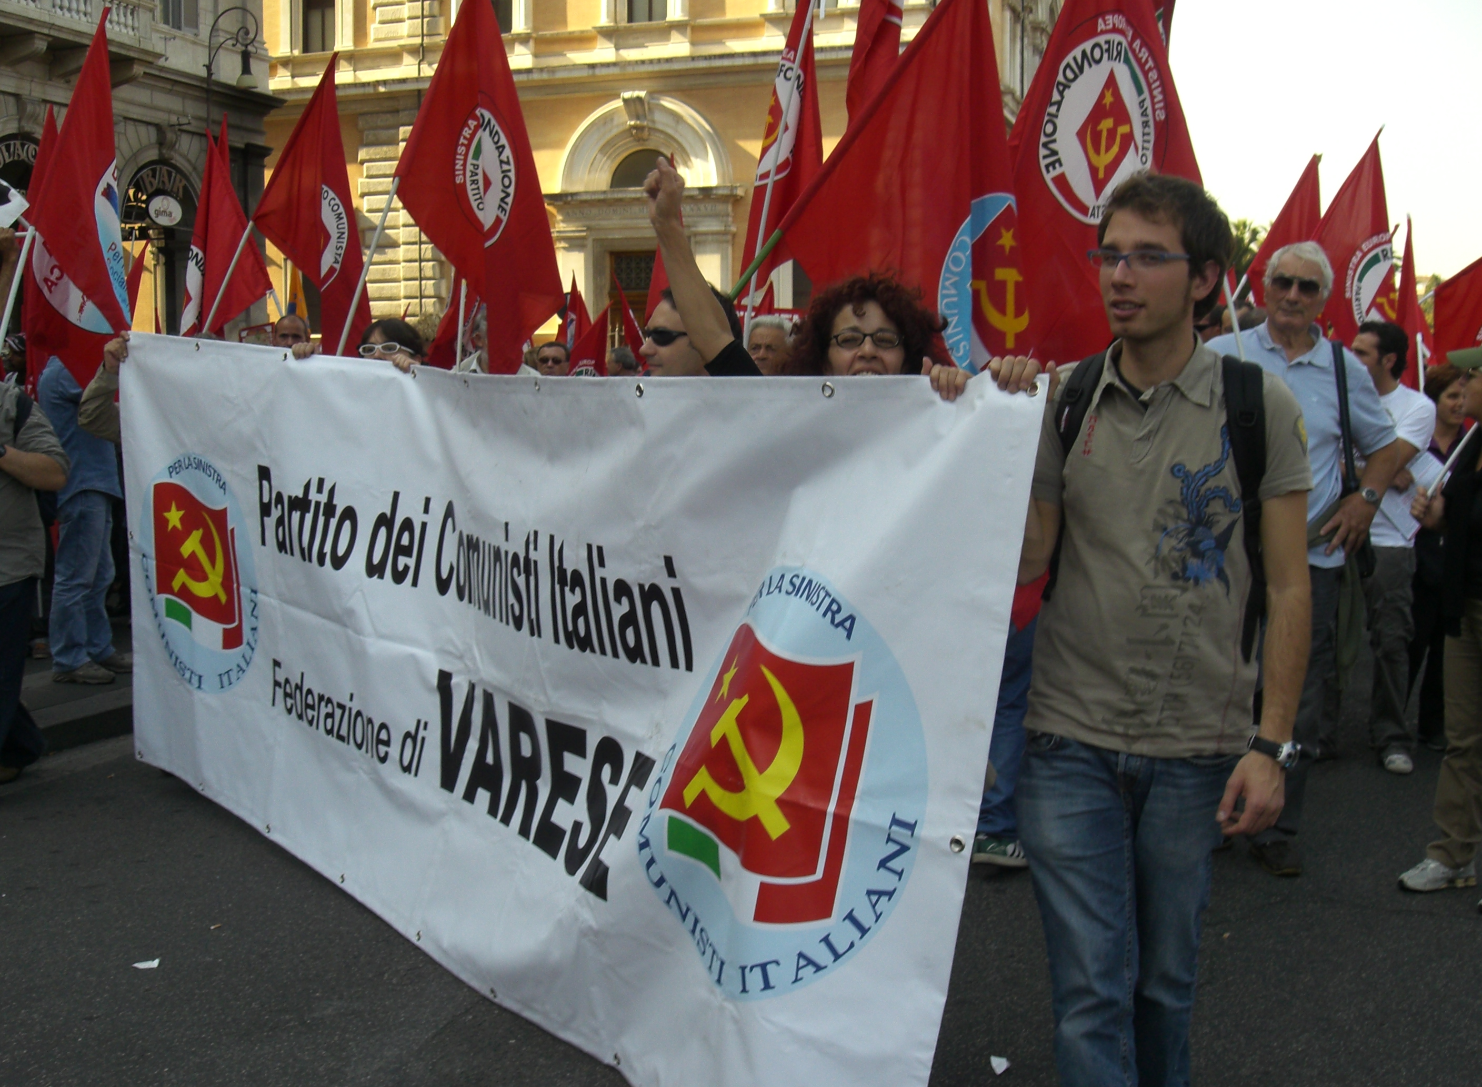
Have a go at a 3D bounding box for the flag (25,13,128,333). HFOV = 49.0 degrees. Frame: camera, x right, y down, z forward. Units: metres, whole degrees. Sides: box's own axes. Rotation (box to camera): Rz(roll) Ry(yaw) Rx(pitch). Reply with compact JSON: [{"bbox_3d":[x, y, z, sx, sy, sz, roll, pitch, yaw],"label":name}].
[{"bbox_3d":[-2.412,-1.342,5.900,0.400,1.170,0.300,2,6,17],"label":"flag"}]

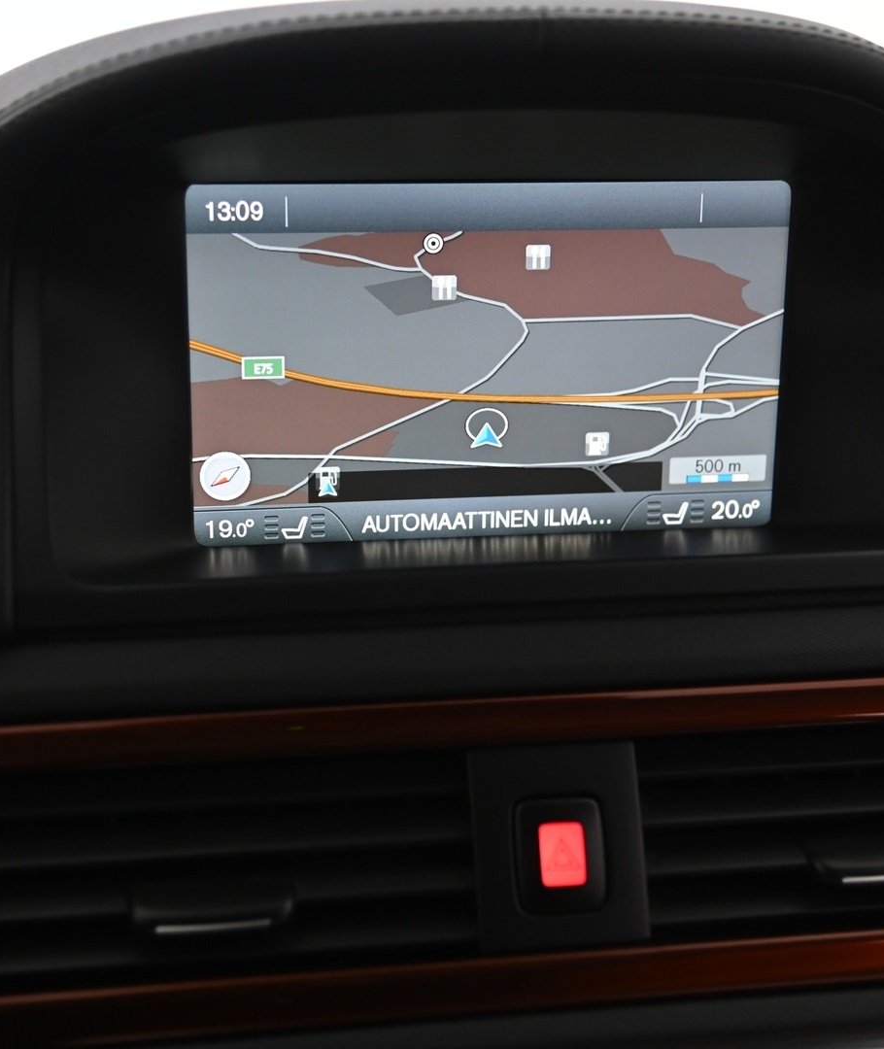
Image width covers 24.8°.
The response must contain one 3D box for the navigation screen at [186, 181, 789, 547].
[{"bbox_3d":[0.012,-0.042,0.515,0.153,0.092,0.011,-2,17,-9],"label":"navigation screen"}]

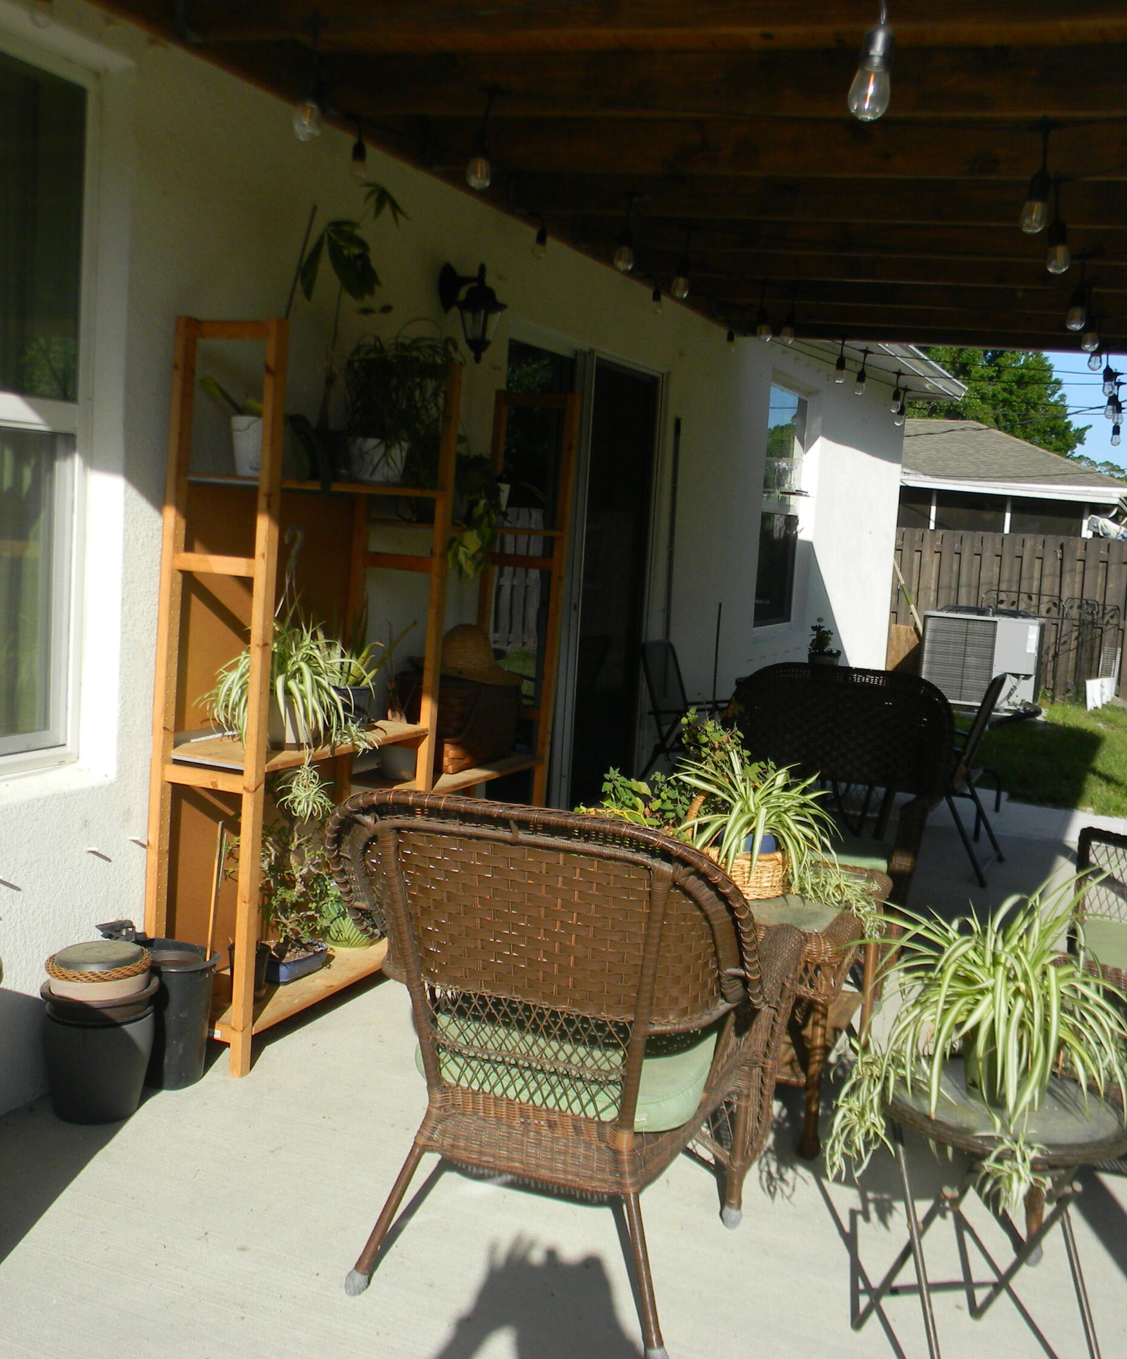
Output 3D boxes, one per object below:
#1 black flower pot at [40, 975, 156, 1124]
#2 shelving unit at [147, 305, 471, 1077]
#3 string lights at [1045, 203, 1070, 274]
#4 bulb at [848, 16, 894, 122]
[{"bbox_3d":[-1.036,0.835,3.266,0.250,0.252,0.250,3,6,0],"label":"black flower pot"},{"bbox_3d":[-0.668,0.020,3.877,0.295,1.790,0.890,7,7,23],"label":"shelving unit"},{"bbox_3d":[1.001,-0.893,2.970,0.048,0.141,0.048,6,6,22],"label":"string lights"},{"bbox_3d":[0.352,-0.699,1.680,0.047,0.114,0.047,6,6,22],"label":"bulb"}]

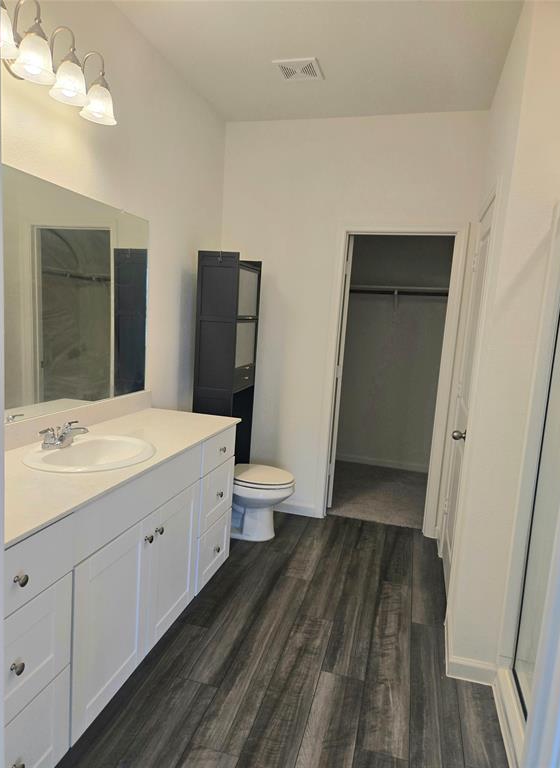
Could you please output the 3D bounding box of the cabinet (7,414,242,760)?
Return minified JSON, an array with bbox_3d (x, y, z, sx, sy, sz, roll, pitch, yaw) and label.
[{"bbox_3d":[-0.743,0.693,2.047,0.557,0.855,1.770,6,8,15],"label":"cabinet"}]

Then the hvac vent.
[{"bbox_3d":[0.107,-1.700,2.789,0.235,0.024,0.234,6,8,15],"label":"hvac vent"}]

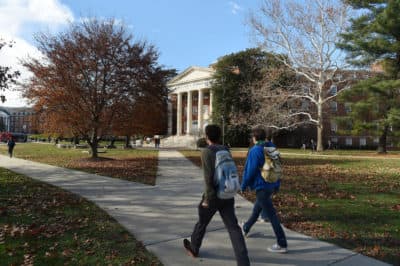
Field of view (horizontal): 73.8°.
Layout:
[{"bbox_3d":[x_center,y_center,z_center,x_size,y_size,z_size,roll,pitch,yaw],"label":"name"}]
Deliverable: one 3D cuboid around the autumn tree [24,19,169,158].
[{"bbox_3d":[-8.300,-3.550,21.400,11.200,11.200,10.800,0,-1,0],"label":"autumn tree"}]

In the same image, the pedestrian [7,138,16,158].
[{"bbox_3d":[-15.050,1.140,21.300,0.480,1.700,0.550,-1,-2,41],"label":"pedestrian"}]

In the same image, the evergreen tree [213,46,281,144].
[{"bbox_3d":[8.500,-6.200,47.000,12.600,17.300,12.000,0,-1,0],"label":"evergreen tree"}]

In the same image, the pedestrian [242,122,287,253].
[{"bbox_3d":[0.930,0.760,3.880,0.800,1.740,0.550,-1,-2,40],"label":"pedestrian"}]

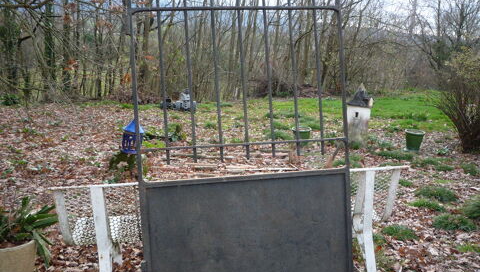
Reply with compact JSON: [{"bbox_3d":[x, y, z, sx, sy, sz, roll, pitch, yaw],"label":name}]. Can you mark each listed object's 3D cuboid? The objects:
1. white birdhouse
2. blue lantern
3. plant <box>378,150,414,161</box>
[{"bbox_3d":[1.745,-0.289,6.100,0.380,0.900,0.380,6,11,10],"label":"white birdhouse"},{"bbox_3d":[-1.228,0.008,4.750,0.250,0.385,0.250,6,10,0],"label":"blue lantern"},{"bbox_3d":[2.037,0.259,5.450,0.490,0.090,0.300,0,11,0],"label":"plant"}]

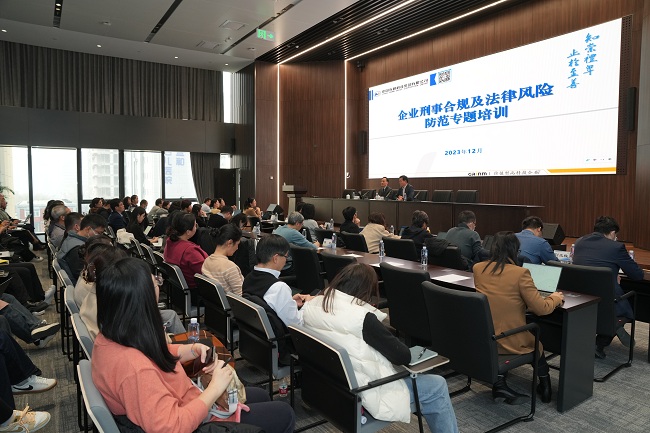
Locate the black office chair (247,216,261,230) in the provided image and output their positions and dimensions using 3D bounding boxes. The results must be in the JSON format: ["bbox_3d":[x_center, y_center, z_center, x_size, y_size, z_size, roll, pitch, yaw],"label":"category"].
[{"bbox_3d":[-1.369,0.462,9.632,0.600,0.940,0.580,-3,5,-39],"label":"black office chair"}]

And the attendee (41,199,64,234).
[{"bbox_3d":[-5.745,0.336,9.200,0.800,1.290,0.520,-3,5,-35],"label":"attendee"}]

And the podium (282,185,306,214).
[{"bbox_3d":[-0.980,-0.458,13.851,0.460,1.120,0.720,-2,5,-34],"label":"podium"}]

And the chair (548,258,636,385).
[{"bbox_3d":[2.486,0.898,4.090,0.630,0.975,0.585,-3,5,-36],"label":"chair"}]

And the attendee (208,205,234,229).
[{"bbox_3d":[-1.670,0.437,7.497,0.800,1.260,0.520,-2,5,-34],"label":"attendee"}]

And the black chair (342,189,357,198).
[{"bbox_3d":[0.555,-0.276,12.748,0.600,1.020,0.560,-3,5,-35],"label":"black chair"}]

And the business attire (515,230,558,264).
[{"bbox_3d":[2.242,0.487,4.889,0.450,0.660,0.540,-3,5,-35],"label":"business attire"}]

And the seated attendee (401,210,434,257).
[{"bbox_3d":[1.315,0.555,6.205,0.820,1.270,0.540,-4,6,-42],"label":"seated attendee"}]

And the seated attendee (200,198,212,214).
[{"bbox_3d":[-3.042,0.128,11.749,0.750,1.250,0.500,-2,5,-34],"label":"seated attendee"}]

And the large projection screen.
[{"bbox_3d":[3.688,-2.587,11.615,0.080,3.060,7.420,-3,5,-36],"label":"large projection screen"}]

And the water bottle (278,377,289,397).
[{"bbox_3d":[-0.326,1.348,3.427,0.064,0.155,0.064,-3,5,-36],"label":"water bottle"}]

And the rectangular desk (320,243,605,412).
[{"bbox_3d":[1.014,0.943,4.765,0.580,0.750,3.440,-3,5,-35],"label":"rectangular desk"}]

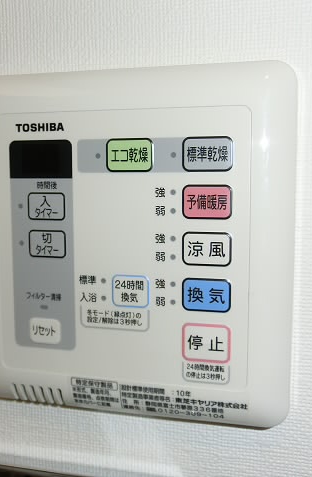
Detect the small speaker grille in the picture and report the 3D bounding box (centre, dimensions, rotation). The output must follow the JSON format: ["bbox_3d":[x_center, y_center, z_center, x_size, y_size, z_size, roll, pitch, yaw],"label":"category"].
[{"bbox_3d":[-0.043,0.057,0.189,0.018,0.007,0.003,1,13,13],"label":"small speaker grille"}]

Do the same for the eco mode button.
[{"bbox_3d":[-0.009,-0.028,0.171,0.016,0.011,0.002,1,5,13],"label":"eco mode button"}]

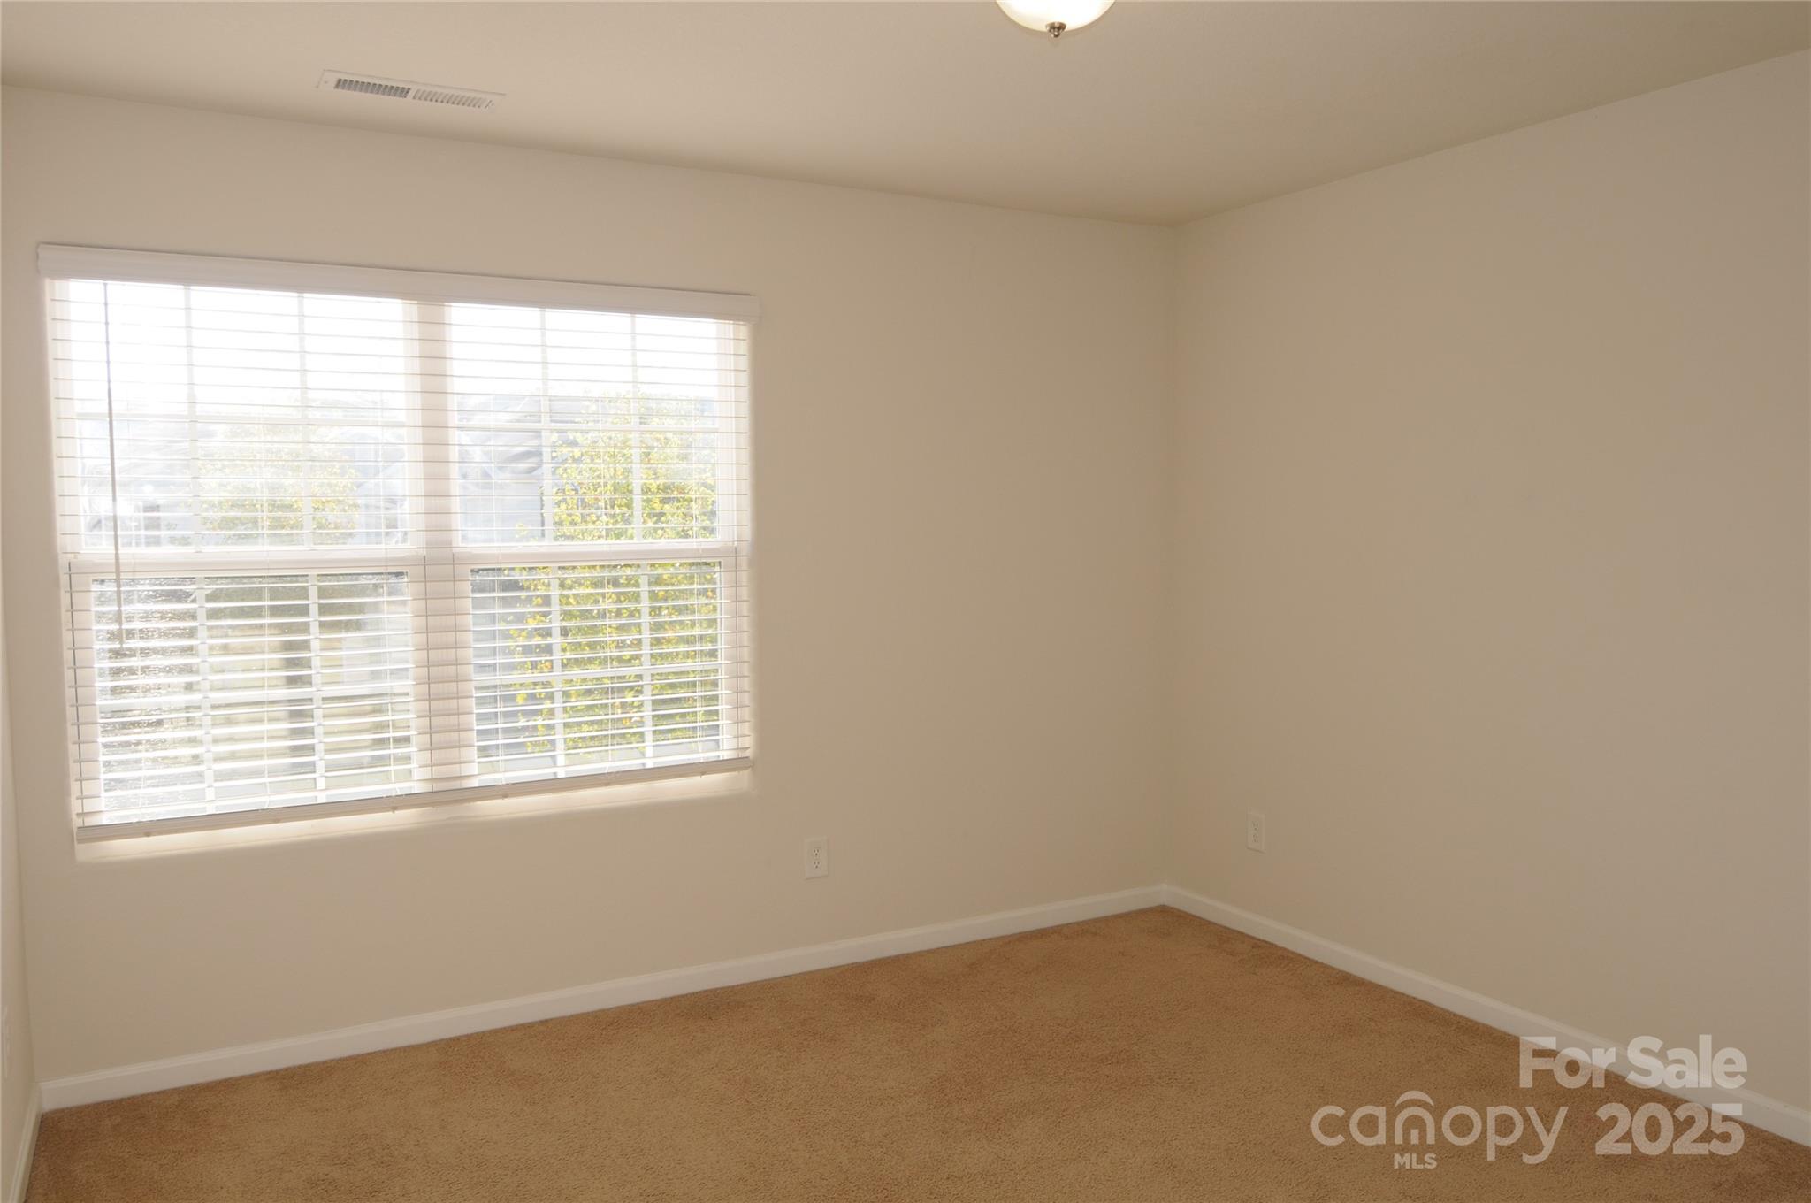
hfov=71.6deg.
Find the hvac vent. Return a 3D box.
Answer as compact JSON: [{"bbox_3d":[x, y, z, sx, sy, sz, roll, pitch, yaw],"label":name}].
[{"bbox_3d":[-1.153,-1.184,2.946,0.395,0.030,0.142,-3,5,-28],"label":"hvac vent"}]

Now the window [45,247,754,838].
[{"bbox_3d":[-1.245,-0.156,3.429,1.773,1.447,0.120,-3,5,-28],"label":"window"}]

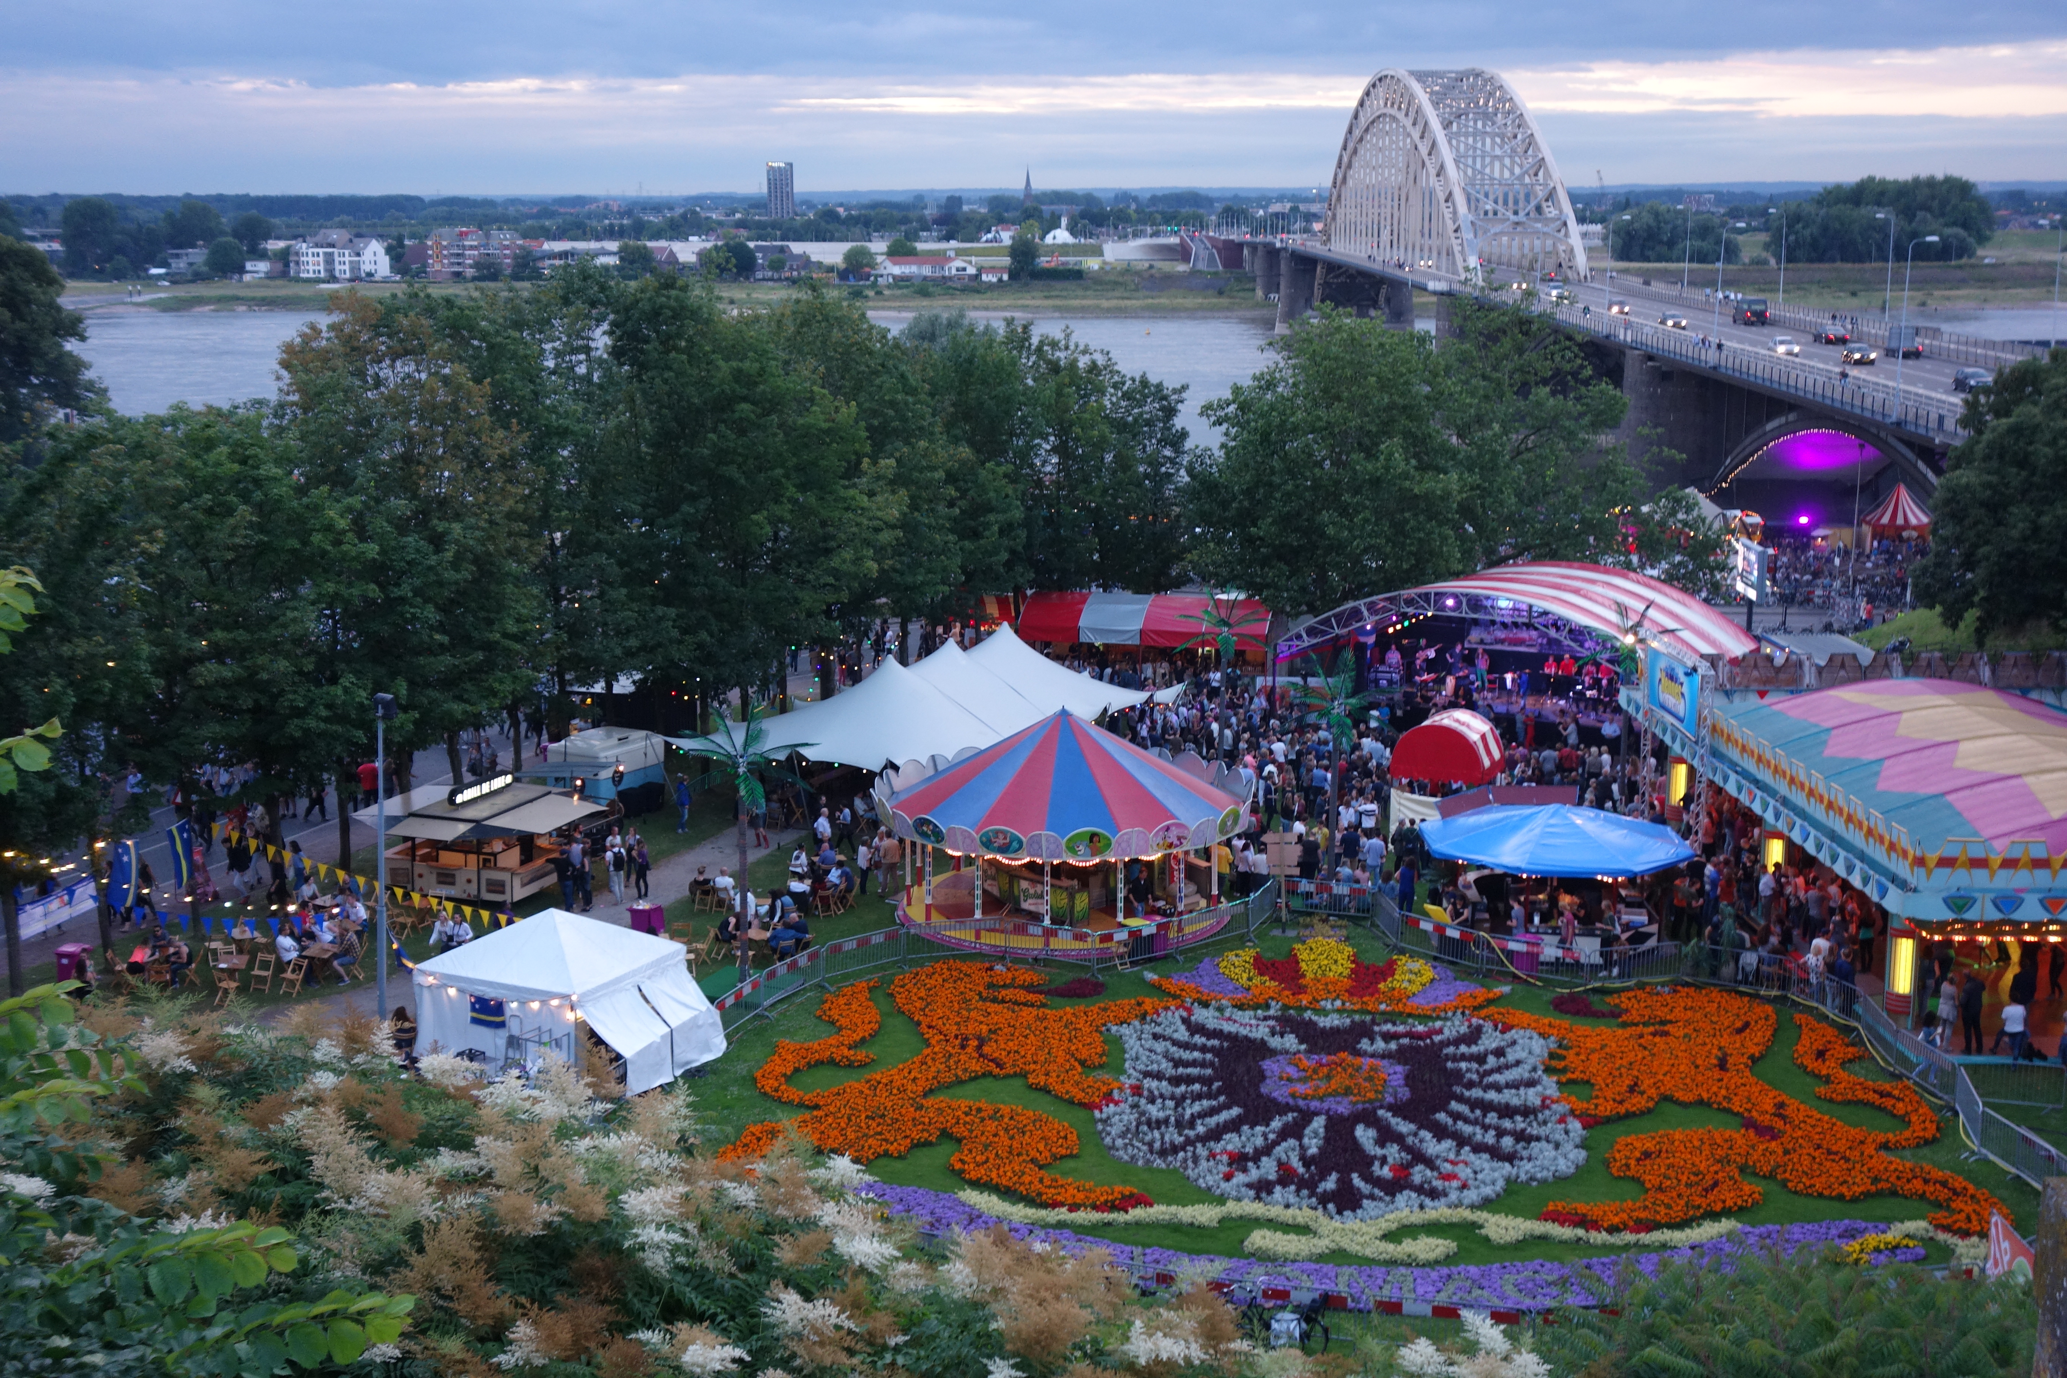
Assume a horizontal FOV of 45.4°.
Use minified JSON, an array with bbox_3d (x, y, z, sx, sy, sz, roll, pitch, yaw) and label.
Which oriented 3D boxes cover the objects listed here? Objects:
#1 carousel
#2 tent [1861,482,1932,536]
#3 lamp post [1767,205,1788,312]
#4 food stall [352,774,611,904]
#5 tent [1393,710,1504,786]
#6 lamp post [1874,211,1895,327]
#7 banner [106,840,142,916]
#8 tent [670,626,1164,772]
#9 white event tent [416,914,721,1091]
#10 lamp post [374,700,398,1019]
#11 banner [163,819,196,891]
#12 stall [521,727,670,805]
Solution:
[{"bbox_3d":[0.800,3.250,65.416,9.800,5.500,9.800,0,11,0],"label":"carousel"},{"bbox_3d":[62.407,-12.557,178.476,5.100,4.800,5.100,4,12,21],"label":"tent"},{"bbox_3d":[75.901,-43.829,253.031,1.750,10.400,0.350,0,11,1],"label":"lamp post"},{"bbox_3d":[-15.143,4.243,66.973,6.100,2.950,5.200,4,12,21],"label":"food stall"},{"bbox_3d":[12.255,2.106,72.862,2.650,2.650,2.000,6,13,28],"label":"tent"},{"bbox_3d":[75.849,-37.127,221.031,1.750,10.400,0.350,0,11,1],"label":"lamp post"},{"bbox_3d":[-21.194,4.346,57.500,0.750,1.620,0.150,-5,12,-23],"label":"banner"},{"bbox_3d":[-3.200,0.741,79.702,9.400,4.800,15.200,8,14,35],"label":"tent"},{"bbox_3d":[-10.104,6.534,54.633,5.600,3.300,4.100,6,13,26],"label":"white event tent"},{"bbox_3d":[-14.689,3.896,55.836,0.550,8.000,0.450,2,12,10],"label":"lamp post"},{"bbox_3d":[-21.087,4.091,61.000,0.150,1.550,0.950,7,13,31],"label":"banner"},{"bbox_3d":[-13.484,2.807,75.405,2.300,2.450,4.200,7,13,32],"label":"stall"}]

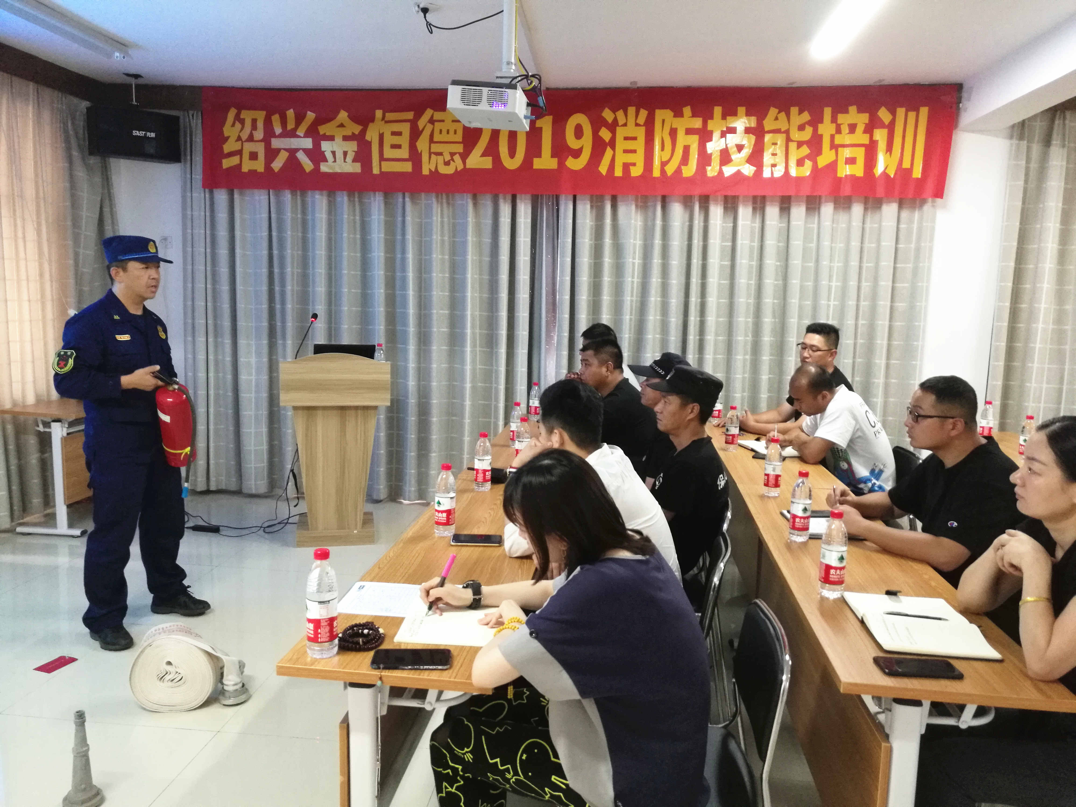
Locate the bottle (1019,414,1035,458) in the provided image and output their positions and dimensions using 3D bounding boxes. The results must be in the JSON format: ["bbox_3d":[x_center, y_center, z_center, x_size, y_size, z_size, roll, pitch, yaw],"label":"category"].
[{"bbox_3d":[2.479,0.176,4.243,0.064,0.231,0.064,2,8,6],"label":"bottle"}]

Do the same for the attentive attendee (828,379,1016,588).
[{"bbox_3d":[1.286,0.559,2.774,0.720,1.290,0.580,3,8,10],"label":"attentive attendee"}]

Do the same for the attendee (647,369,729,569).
[{"bbox_3d":[0.383,0.473,3.350,0.740,1.265,0.520,3,8,10],"label":"attendee"}]

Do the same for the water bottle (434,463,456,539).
[{"bbox_3d":[-0.299,0.311,2.724,0.064,0.231,0.064,2,8,6],"label":"water bottle"}]

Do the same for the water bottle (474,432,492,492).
[{"bbox_3d":[-0.214,0.228,3.310,0.066,0.230,0.066,1,8,0],"label":"water bottle"}]

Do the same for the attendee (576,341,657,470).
[{"bbox_3d":[0.307,0.321,4.329,0.740,1.305,0.550,2,8,7],"label":"attendee"}]

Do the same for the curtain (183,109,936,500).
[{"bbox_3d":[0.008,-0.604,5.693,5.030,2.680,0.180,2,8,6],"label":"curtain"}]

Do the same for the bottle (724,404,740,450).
[{"bbox_3d":[0.996,0.128,4.291,0.066,0.230,0.066,1,8,0],"label":"bottle"}]

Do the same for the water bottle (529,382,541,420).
[{"bbox_3d":[-0.015,-0.013,5.094,0.066,0.221,0.066,2,8,6],"label":"water bottle"}]

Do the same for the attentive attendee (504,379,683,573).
[{"bbox_3d":[0.225,0.539,2.828,0.660,1.240,0.540,4,8,18],"label":"attentive attendee"}]

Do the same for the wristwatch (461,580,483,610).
[{"bbox_3d":[-0.160,0.470,2.066,0.044,0.064,0.063,-2,-32,-13],"label":"wristwatch"}]

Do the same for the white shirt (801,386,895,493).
[{"bbox_3d":[1.536,0.213,4.133,0.460,0.600,0.480,4,8,20],"label":"white shirt"}]

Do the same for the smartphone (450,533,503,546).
[{"bbox_3d":[-0.193,0.435,2.662,0.156,0.009,0.077,1,8,0],"label":"smartphone"}]

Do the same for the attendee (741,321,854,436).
[{"bbox_3d":[1.457,0.231,4.772,0.720,1.380,0.540,0,8,-9],"label":"attendee"}]

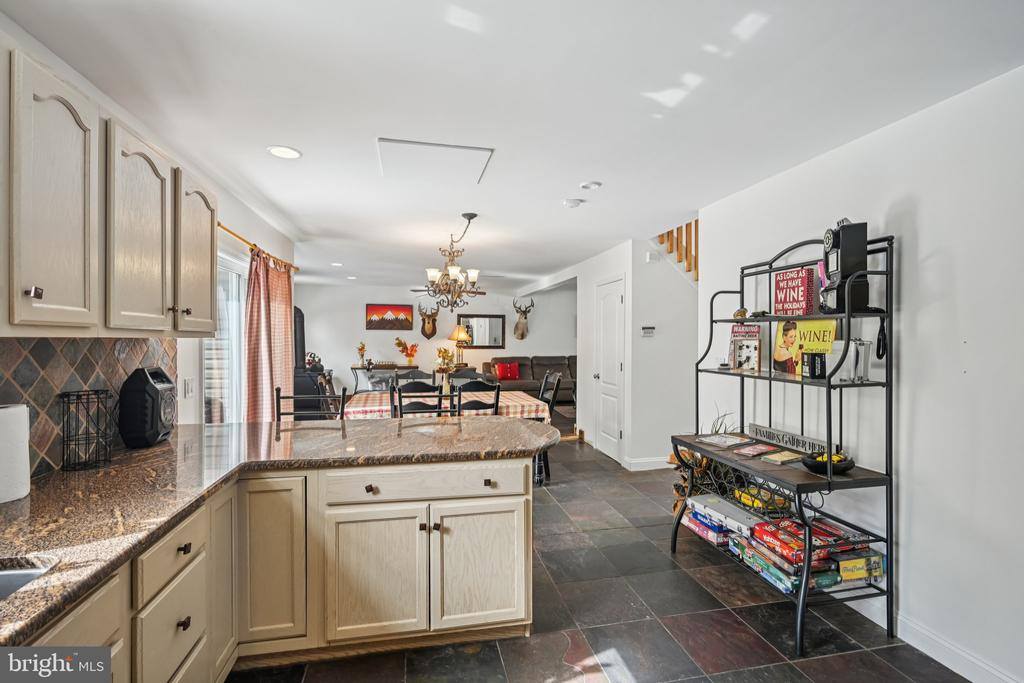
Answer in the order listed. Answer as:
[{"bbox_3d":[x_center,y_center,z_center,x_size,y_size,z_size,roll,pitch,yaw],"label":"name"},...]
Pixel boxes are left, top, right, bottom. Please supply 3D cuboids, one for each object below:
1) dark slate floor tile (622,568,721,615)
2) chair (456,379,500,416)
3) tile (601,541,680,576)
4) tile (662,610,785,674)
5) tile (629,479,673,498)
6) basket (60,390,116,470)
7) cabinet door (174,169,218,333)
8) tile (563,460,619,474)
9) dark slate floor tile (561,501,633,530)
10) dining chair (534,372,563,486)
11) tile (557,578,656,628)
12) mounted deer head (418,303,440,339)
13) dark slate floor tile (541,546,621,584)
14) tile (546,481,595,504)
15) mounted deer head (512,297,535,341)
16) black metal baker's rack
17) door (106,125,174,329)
[{"bbox_3d":[0.882,1.392,2.516,0.405,0.014,0.405,0,0,-11],"label":"dark slate floor tile"},{"bbox_3d":[-0.375,0.865,4.380,0.460,1.040,0.500,0,0,-11],"label":"chair"},{"bbox_3d":[0.794,1.378,2.888,0.395,0.012,0.395,0,0,-12],"label":"tile"},{"bbox_3d":[0.955,1.380,2.106,0.395,0.012,0.395,0,0,-12],"label":"tile"},{"bbox_3d":[1.336,1.374,4.222,0.395,0.012,0.395,0,0,-12],"label":"tile"},{"bbox_3d":[-1.593,0.331,1.713,0.150,0.280,0.150,0,0,-11],"label":"basket"},{"bbox_3d":[-1.447,-0.387,2.110,0.022,0.695,0.375,0,0,-11],"label":"cabinet door"},{"bbox_3d":[0.796,1.392,4.983,0.405,0.014,0.405,0,0,-11],"label":"tile"},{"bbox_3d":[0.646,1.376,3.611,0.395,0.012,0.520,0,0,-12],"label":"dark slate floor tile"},{"bbox_3d":[0.192,0.845,4.687,0.540,1.045,0.460,0,0,-12],"label":"dining chair"},{"bbox_3d":[0.485,1.392,2.436,0.405,0.014,0.405,0,0,-11],"label":"tile"},{"bbox_3d":[-1.640,-0.401,8.990,0.420,0.740,0.320,0,0,-11],"label":"mounted deer head"},{"bbox_3d":[0.403,1.378,2.808,0.395,0.012,0.395,0,0,-12],"label":"dark slate floor tile"},{"bbox_3d":[0.560,1.392,4.107,0.405,0.014,0.405,0,0,-11],"label":"tile"},{"bbox_3d":[0.251,-0.502,9.932,0.480,0.950,0.550,0,0,-12],"label":"mounted deer head"},{"bbox_3d":[1.397,0.401,2.536,0.565,1.945,1.030,0,0,-12],"label":"black metal baker's rack"},{"bbox_3d":[-1.317,-0.371,1.618,0.020,0.665,0.362,0,0,-12],"label":"door"}]

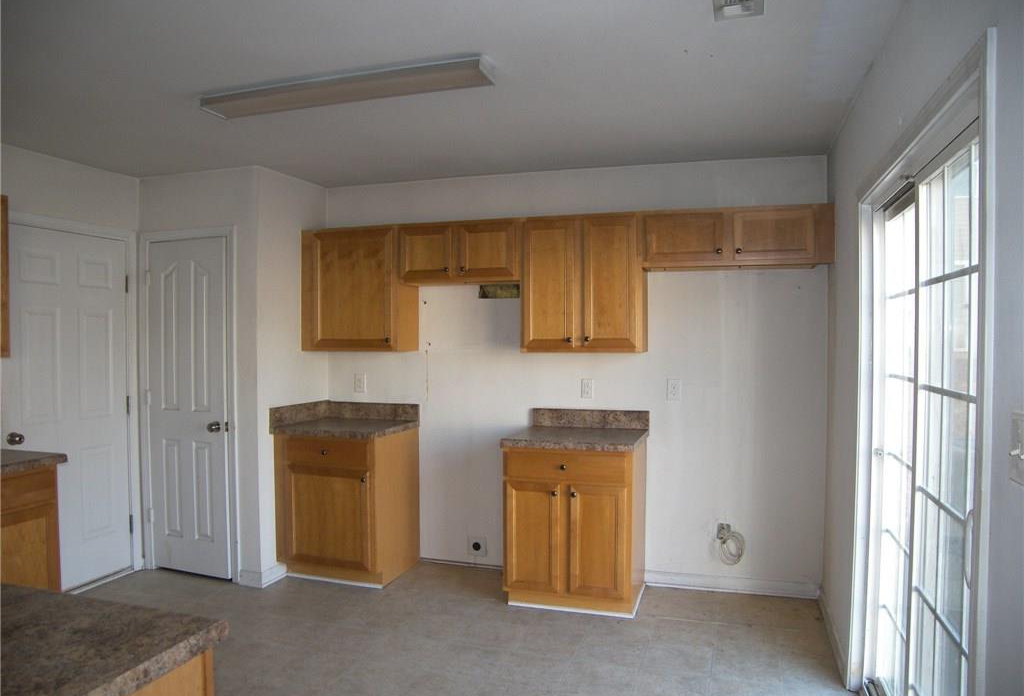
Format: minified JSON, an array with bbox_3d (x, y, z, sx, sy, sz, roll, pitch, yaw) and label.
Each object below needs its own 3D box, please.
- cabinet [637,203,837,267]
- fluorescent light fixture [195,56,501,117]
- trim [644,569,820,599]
[{"bbox_3d":[1.203,-0.581,3.851,0.966,0.300,0.315,0,2,17],"label":"cabinet"},{"bbox_3d":[-0.668,-0.999,2.749,1.220,0.052,0.165,0,1,17],"label":"fluorescent light fixture"},{"bbox_3d":[1.245,1.346,4.049,0.949,0.085,0.022,0,2,17],"label":"trim"}]

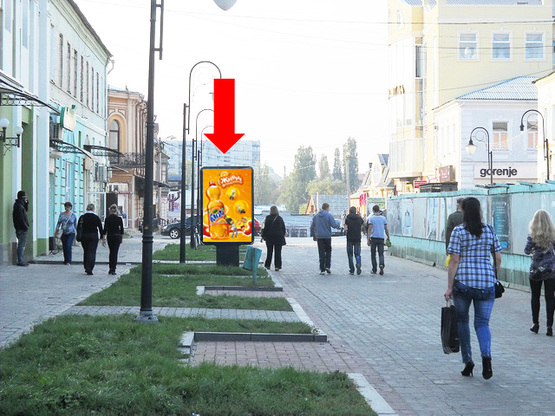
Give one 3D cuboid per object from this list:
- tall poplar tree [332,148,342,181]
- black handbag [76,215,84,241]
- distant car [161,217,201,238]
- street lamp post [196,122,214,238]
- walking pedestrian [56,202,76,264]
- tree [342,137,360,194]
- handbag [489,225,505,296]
[{"bbox_3d":[12.946,-5.285,310.000,2.600,15.215,2.600,0,0,0],"label":"tall poplar tree"},{"bbox_3d":[-4.766,0.520,34.900,0.170,0.580,0.330,0,0,0],"label":"black handbag"},{"bbox_3d":[-4.486,1.094,83.500,4.500,1.460,1.800,0,0,-6],"label":"distant car"},{"bbox_3d":[-3.419,-1.235,72.000,1.300,5.714,0.350,0,0,-3],"label":"street lamp post"},{"bbox_3d":[-5.675,0.691,38.800,0.540,1.680,0.380,0,0,-6],"label":"walking pedestrian"},{"bbox_3d":[14.569,-5.882,285.000,3.300,16.287,3.300,0,0,0],"label":"tree"},{"bbox_3d":[2.075,0.509,13.650,0.160,0.695,0.280,0,0,-3],"label":"handbag"}]

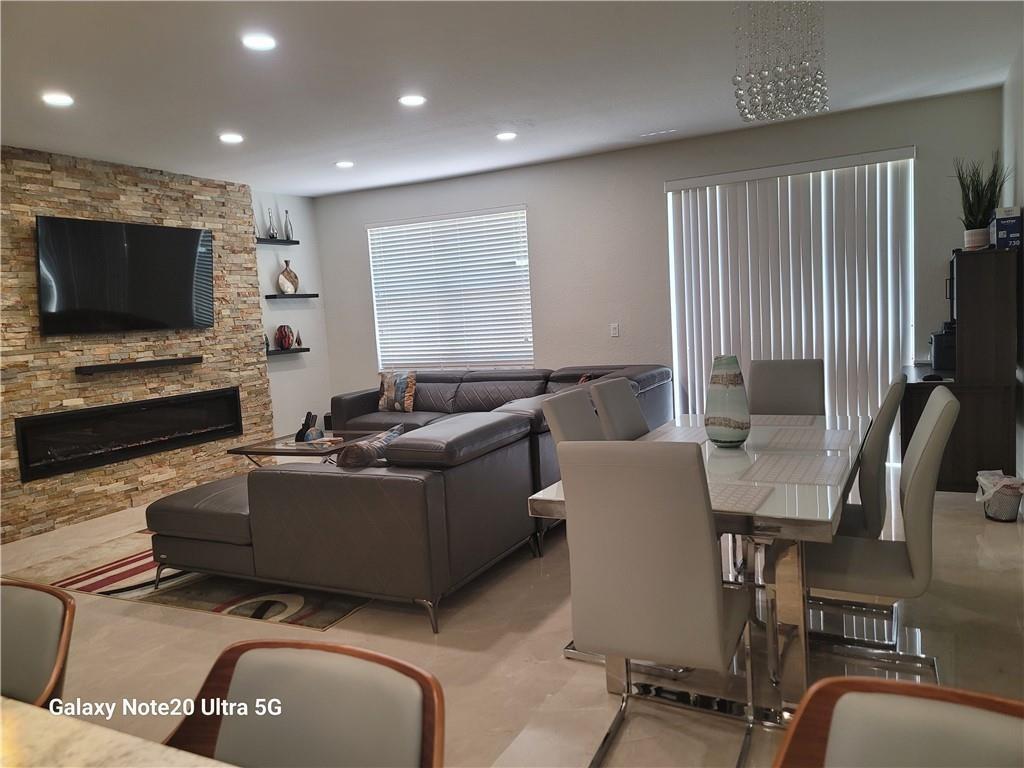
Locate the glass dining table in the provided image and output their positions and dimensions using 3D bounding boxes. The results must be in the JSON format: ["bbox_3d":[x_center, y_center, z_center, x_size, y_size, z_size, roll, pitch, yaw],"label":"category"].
[{"bbox_3d":[0.903,0.642,2.968,0.887,0.765,1.840,0,6,29],"label":"glass dining table"}]

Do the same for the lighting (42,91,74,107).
[{"bbox_3d":[-2.524,-1.593,4.119,0.168,0.030,0.168,0,6,29],"label":"lighting"}]

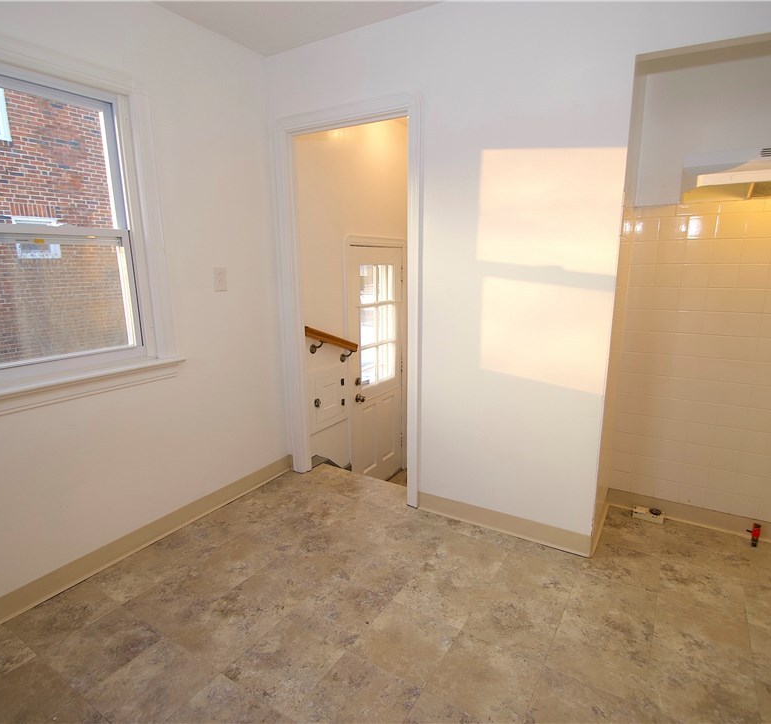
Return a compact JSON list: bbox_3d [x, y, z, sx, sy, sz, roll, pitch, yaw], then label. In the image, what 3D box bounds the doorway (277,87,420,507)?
[{"bbox_3d":[-0.191,-0.281,2.566,0.930,2.090,0.140,6,13,31],"label":"doorway"}]

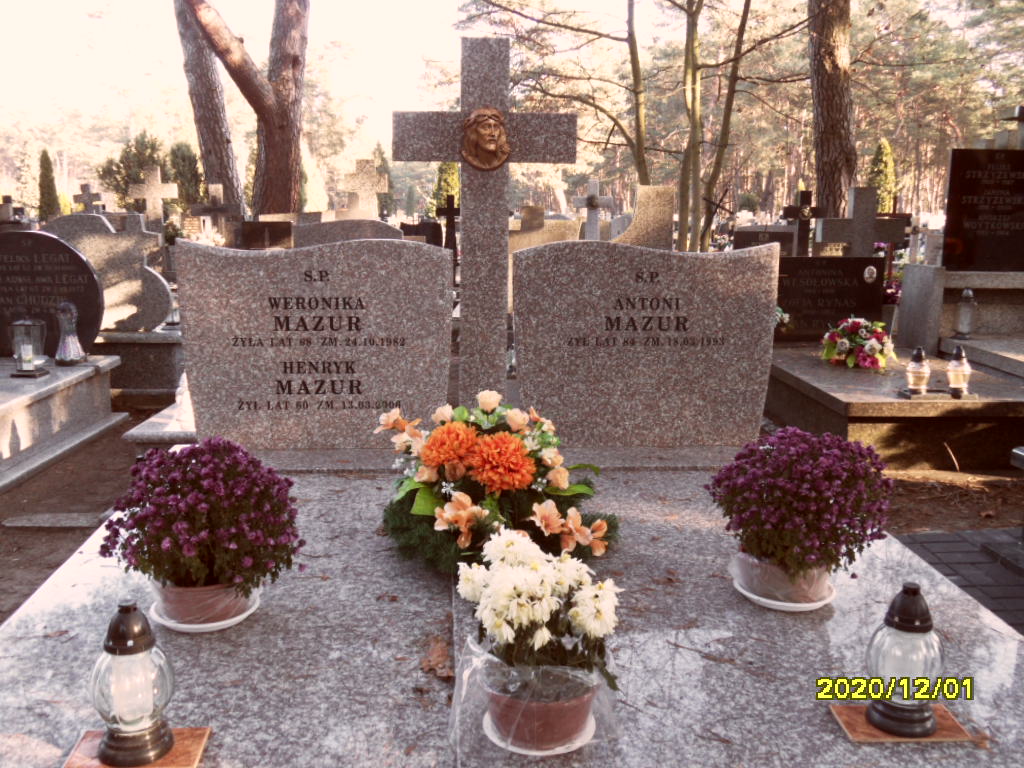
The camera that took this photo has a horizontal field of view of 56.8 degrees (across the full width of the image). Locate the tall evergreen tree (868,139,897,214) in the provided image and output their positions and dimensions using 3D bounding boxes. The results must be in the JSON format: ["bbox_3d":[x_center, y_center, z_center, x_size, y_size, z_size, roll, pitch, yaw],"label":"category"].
[{"bbox_3d":[7.014,-3.423,18.241,0.600,2.500,0.600,0,11,-4],"label":"tall evergreen tree"}]

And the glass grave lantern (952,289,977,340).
[{"bbox_3d":[2.889,-0.447,6.009,0.140,0.320,0.130,0,11,-4],"label":"glass grave lantern"}]

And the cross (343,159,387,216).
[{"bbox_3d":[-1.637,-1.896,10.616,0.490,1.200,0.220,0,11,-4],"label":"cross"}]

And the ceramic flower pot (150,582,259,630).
[{"bbox_3d":[-0.642,0.422,1.969,0.226,0.100,0.226,0,11,-4],"label":"ceramic flower pot"}]

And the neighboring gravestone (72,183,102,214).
[{"bbox_3d":[-8.980,-3.740,20.172,0.570,1.000,0.150,0,11,-4],"label":"neighboring gravestone"}]

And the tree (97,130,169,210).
[{"bbox_3d":[-6.375,-3.081,16.226,1.250,2.350,1.200,0,11,-4],"label":"tree"}]

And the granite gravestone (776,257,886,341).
[{"bbox_3d":[2.095,-0.578,6.419,0.870,0.570,0.100,0,11,-4],"label":"granite gravestone"}]

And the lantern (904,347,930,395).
[{"bbox_3d":[2.058,-0.080,4.778,0.125,0.240,0.125,0,11,-4],"label":"lantern"}]

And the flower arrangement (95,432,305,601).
[{"bbox_3d":[-0.618,0.250,1.863,0.400,0.300,0.380,0,11,-4],"label":"flower arrangement"}]

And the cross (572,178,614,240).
[{"bbox_3d":[0.942,-1.843,11.106,0.470,1.100,0.150,0,11,-4],"label":"cross"}]

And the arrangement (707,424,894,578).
[{"bbox_3d":[0.612,0.239,2.017,0.380,0.300,0.360,0,11,-4],"label":"arrangement"}]

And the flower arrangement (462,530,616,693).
[{"bbox_3d":[0.046,0.358,1.467,0.245,0.250,0.230,0,11,-4],"label":"flower arrangement"}]

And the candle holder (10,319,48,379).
[{"bbox_3d":[-2.556,-0.196,4.994,0.148,0.297,0.148,0,11,-4],"label":"candle holder"}]

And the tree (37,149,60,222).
[{"bbox_3d":[-9.804,-3.875,20.212,0.520,2.200,0.520,0,11,-4],"label":"tree"}]

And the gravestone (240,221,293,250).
[{"bbox_3d":[-2.990,-1.665,11.613,0.620,0.650,0.100,0,11,-4],"label":"gravestone"}]

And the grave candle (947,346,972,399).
[{"bbox_3d":[2.255,-0.063,4.744,0.117,0.247,0.117,0,11,-4],"label":"grave candle"}]

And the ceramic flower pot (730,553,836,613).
[{"bbox_3d":[0.585,0.396,2.037,0.225,0.100,0.225,1,11,0],"label":"ceramic flower pot"}]

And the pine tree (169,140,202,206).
[{"bbox_3d":[-8.293,-4.861,24.249,0.860,2.523,0.860,0,11,-4],"label":"pine tree"}]

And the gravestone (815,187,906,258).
[{"bbox_3d":[2.715,-1.016,7.482,0.670,1.050,0.160,0,11,-4],"label":"gravestone"}]

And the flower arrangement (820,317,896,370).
[{"bbox_3d":[2.074,-0.286,5.630,0.440,0.320,0.360,0,11,-4],"label":"flower arrangement"}]

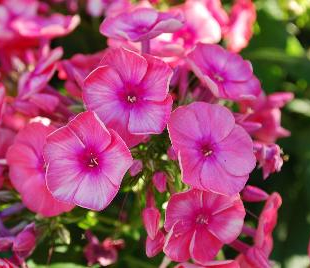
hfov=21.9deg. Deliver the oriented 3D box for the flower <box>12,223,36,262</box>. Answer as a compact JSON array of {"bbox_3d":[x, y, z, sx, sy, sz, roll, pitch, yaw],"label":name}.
[{"bbox_3d":[-0.051,0.042,0.310,0.009,0.015,0.009,-15,-10,-35],"label":"flower"}]

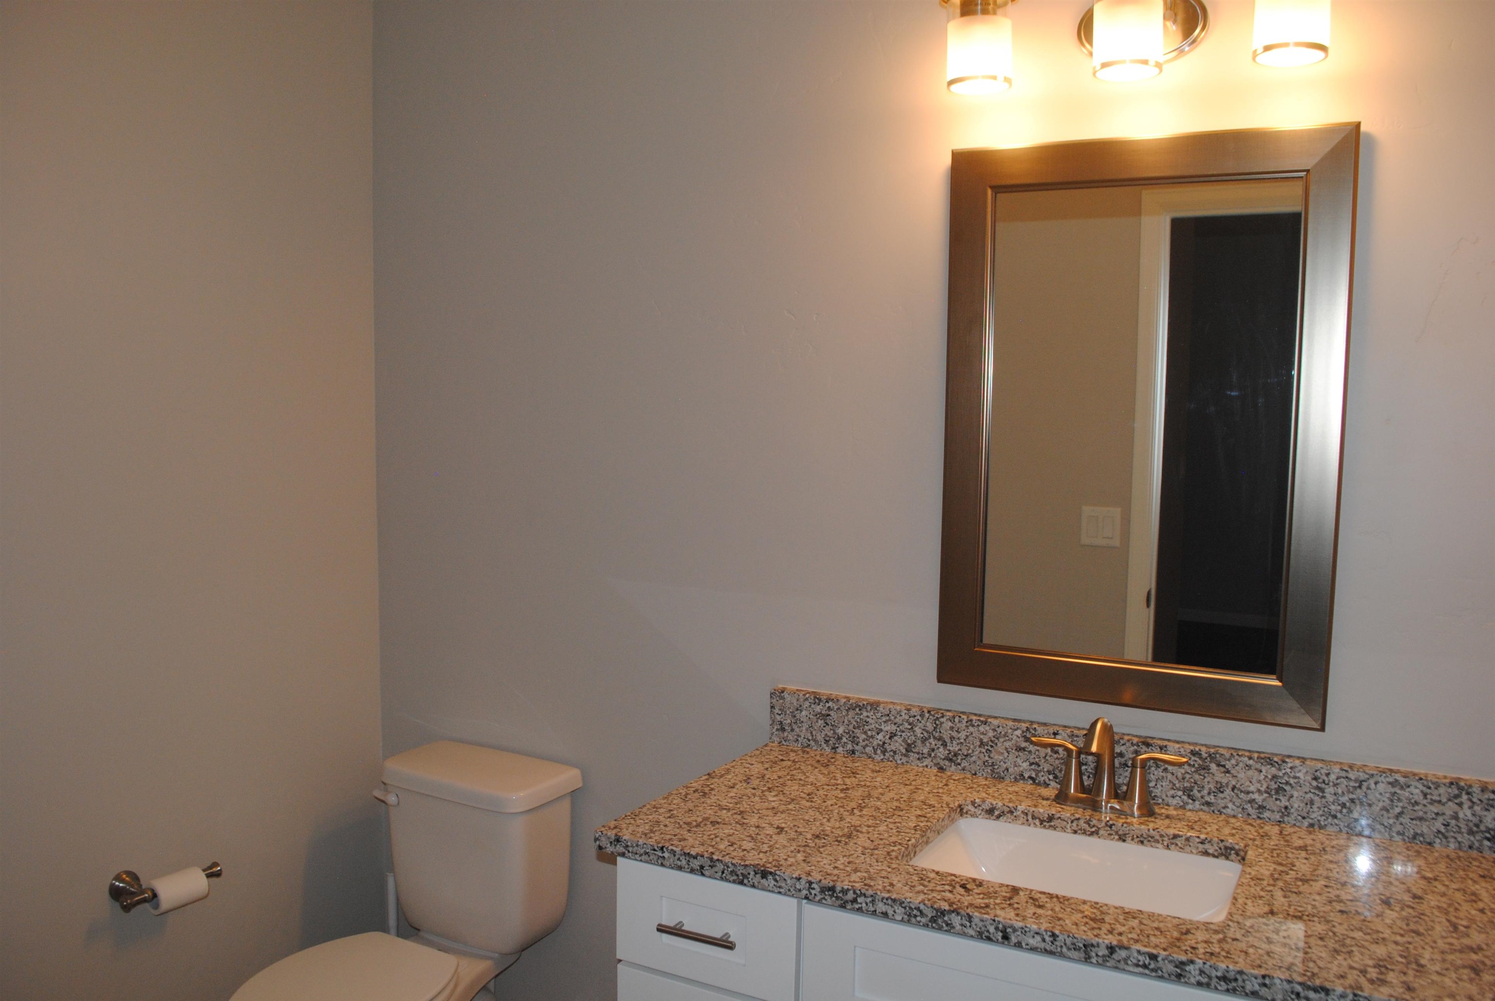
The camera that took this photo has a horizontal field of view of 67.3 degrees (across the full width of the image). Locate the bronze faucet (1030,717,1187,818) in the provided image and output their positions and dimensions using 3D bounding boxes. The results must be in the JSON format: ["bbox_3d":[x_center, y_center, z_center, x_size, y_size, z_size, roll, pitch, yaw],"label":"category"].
[{"bbox_3d":[0.559,0.422,1.777,0.246,0.152,0.153,2,4,28],"label":"bronze faucet"}]

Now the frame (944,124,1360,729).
[{"bbox_3d":[0.629,-0.118,1.850,0.625,0.924,0.029,2,4,28],"label":"frame"}]

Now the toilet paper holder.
[{"bbox_3d":[-1.138,0.742,2.181,0.097,0.061,0.213,2,4,28],"label":"toilet paper holder"}]

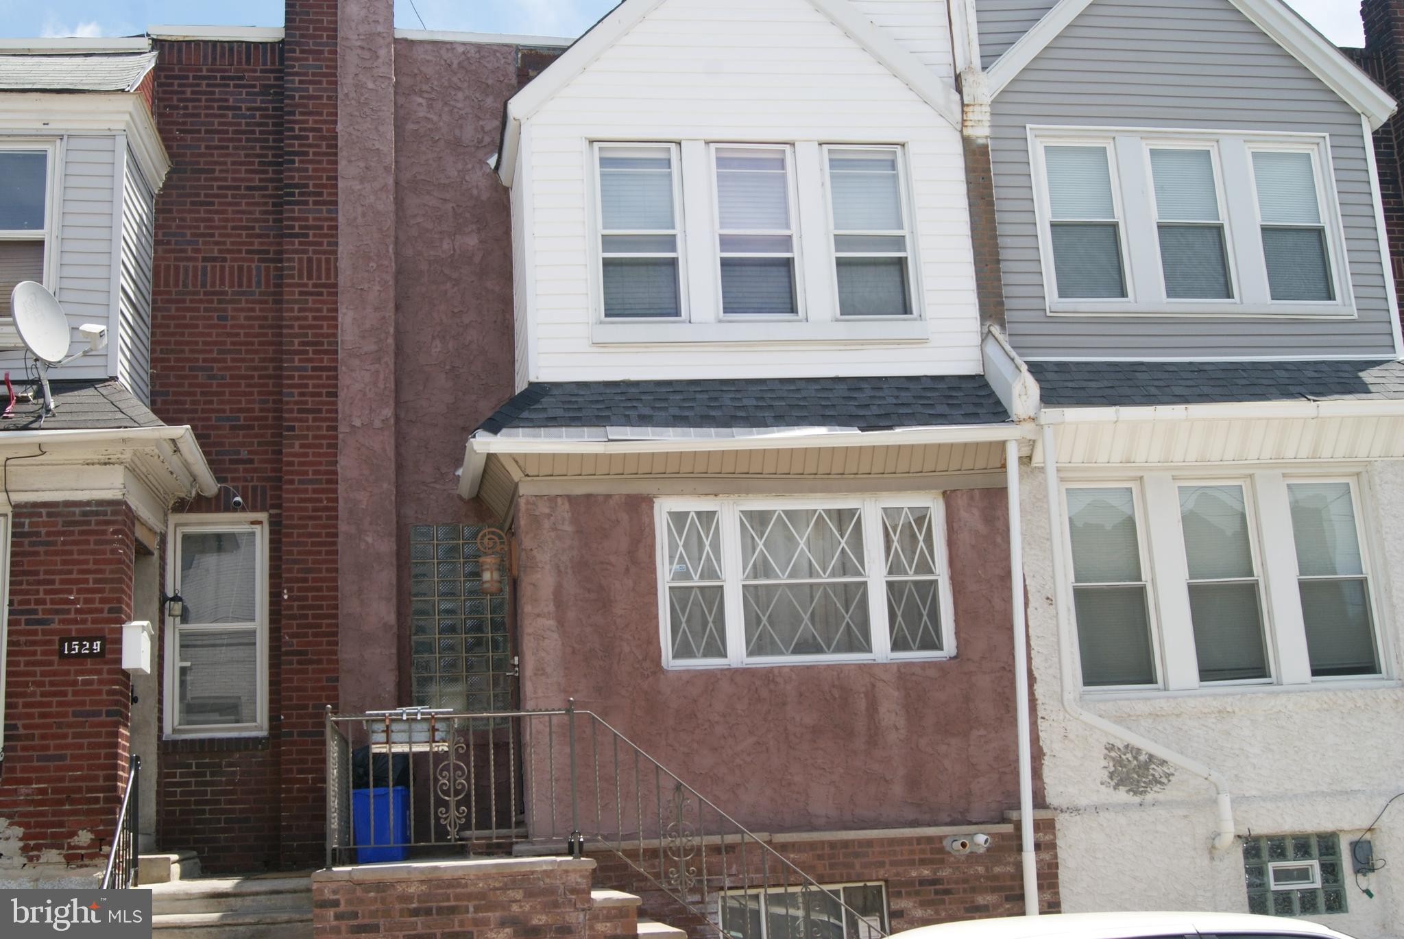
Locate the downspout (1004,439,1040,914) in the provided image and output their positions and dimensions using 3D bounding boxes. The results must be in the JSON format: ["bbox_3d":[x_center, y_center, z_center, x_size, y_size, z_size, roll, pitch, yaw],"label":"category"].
[{"bbox_3d":[2.308,1.629,11.791,0.090,3.696,0.090,-1,-5,-10],"label":"downspout"}]

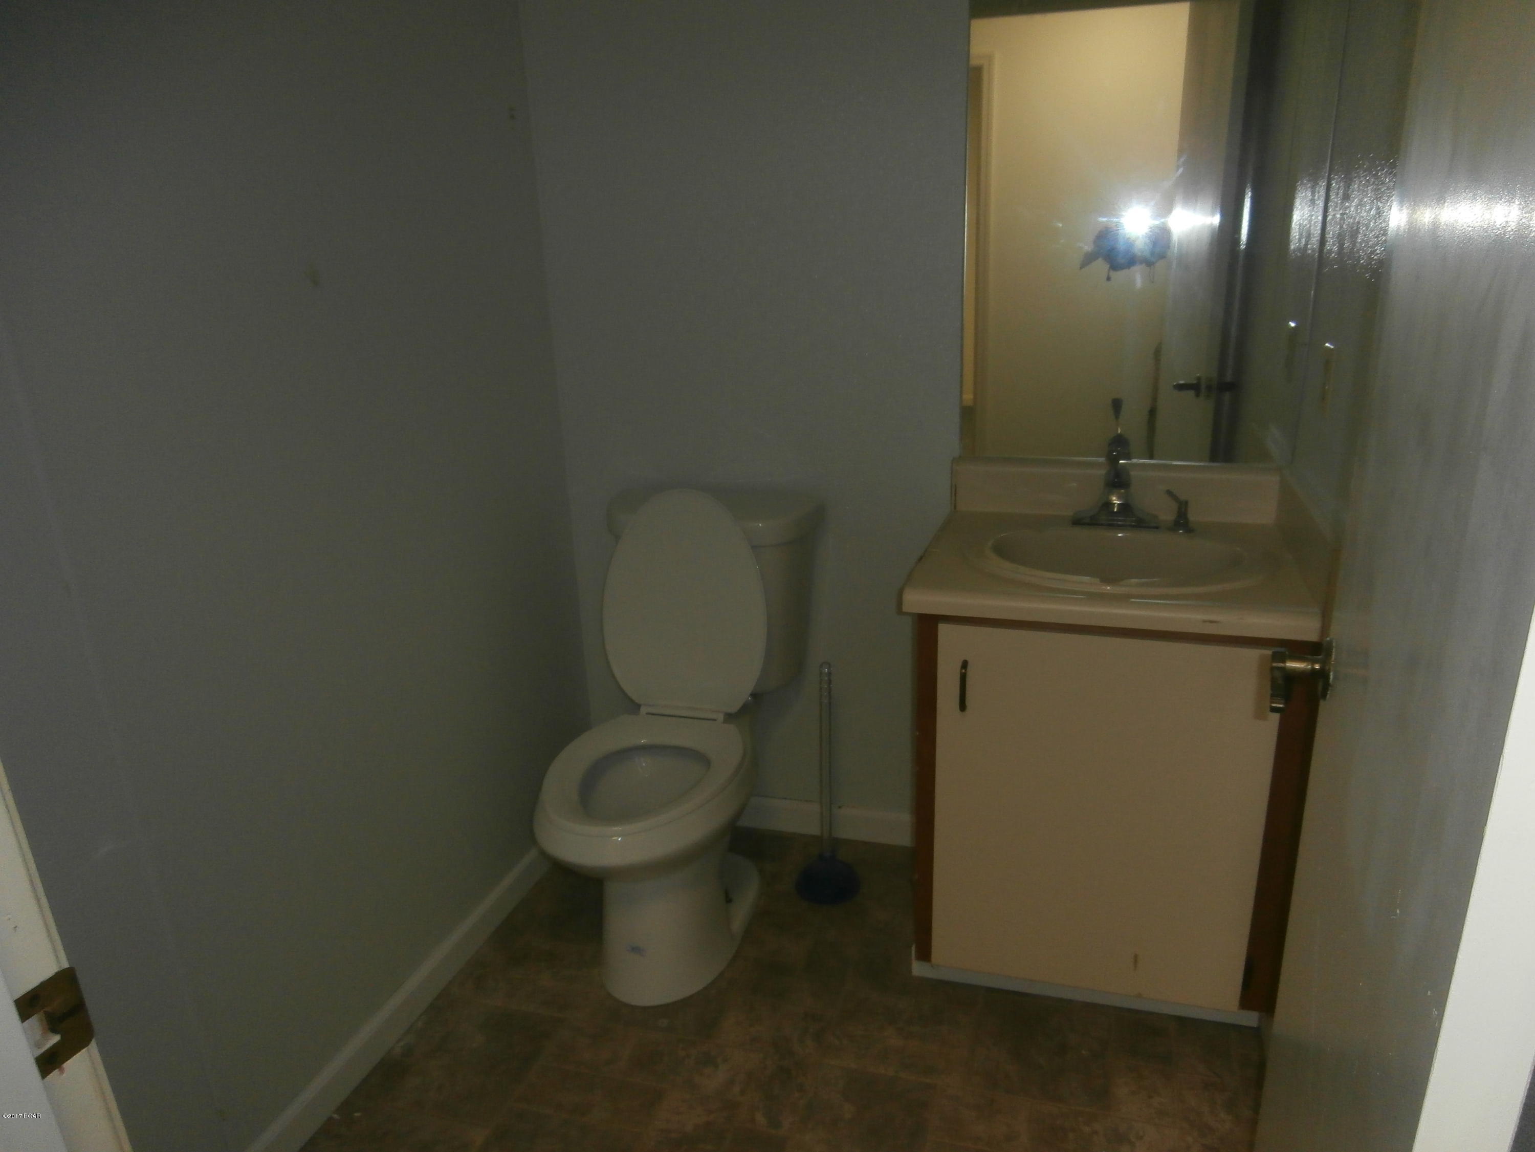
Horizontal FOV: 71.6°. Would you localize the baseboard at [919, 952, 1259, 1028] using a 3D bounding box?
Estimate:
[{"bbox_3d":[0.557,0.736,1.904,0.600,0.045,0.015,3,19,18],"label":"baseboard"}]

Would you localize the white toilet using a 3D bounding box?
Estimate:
[{"bbox_3d":[-0.192,0.301,2.076,0.465,0.830,0.700,3,19,18],"label":"white toilet"}]

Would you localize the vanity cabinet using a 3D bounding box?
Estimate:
[{"bbox_3d":[0.615,0.344,1.961,0.600,0.710,0.460,3,19,18],"label":"vanity cabinet"}]

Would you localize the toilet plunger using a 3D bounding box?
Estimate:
[{"bbox_3d":[0.120,0.413,2.195,0.143,0.520,0.143,-2,18,1],"label":"toilet plunger"}]

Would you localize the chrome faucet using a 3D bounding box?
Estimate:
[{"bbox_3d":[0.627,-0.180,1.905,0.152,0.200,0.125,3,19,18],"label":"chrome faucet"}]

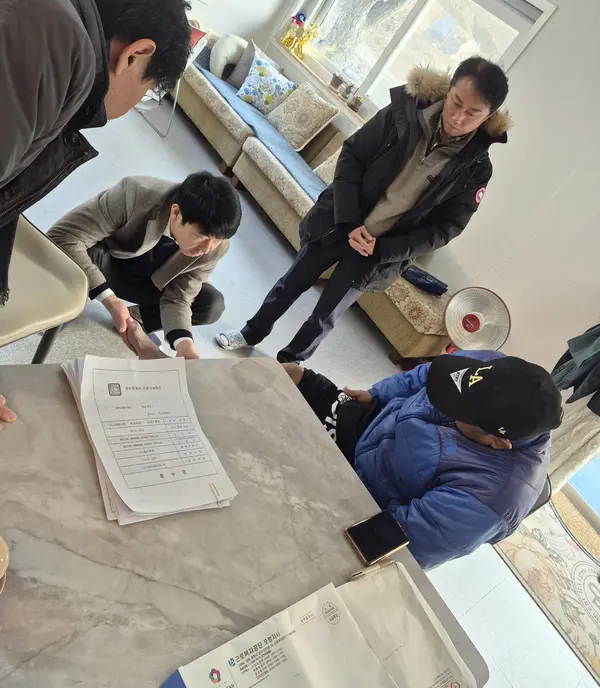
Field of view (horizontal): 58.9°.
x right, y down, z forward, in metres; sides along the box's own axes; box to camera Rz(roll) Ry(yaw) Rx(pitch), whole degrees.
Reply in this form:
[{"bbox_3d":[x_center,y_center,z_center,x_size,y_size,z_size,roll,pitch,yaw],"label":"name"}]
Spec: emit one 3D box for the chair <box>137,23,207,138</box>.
[{"bbox_3d":[-1.132,-2.081,3.901,0.500,0.820,0.570,-2,49,-51],"label":"chair"}]

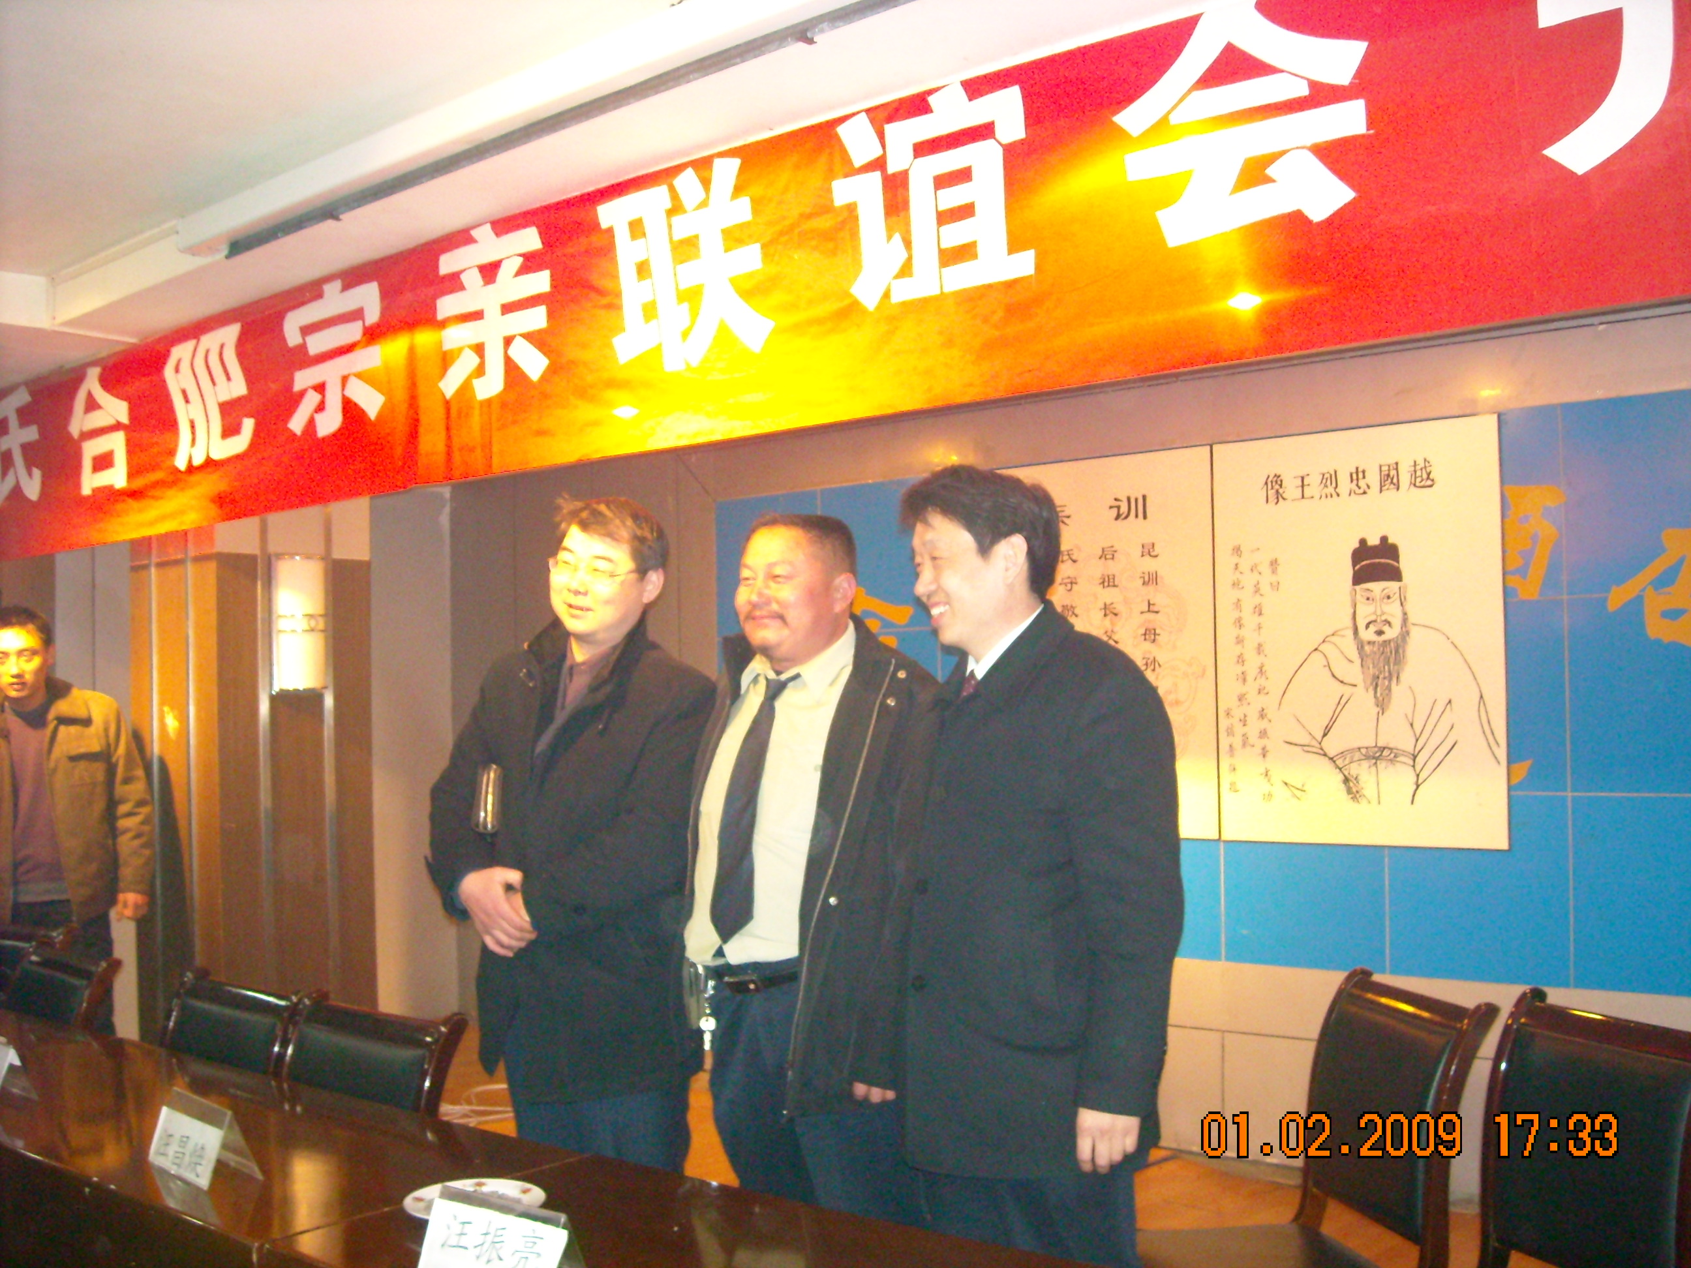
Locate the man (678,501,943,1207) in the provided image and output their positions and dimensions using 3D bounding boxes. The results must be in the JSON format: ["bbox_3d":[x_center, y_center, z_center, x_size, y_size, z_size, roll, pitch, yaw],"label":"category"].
[{"bbox_3d":[-0.042,0.648,2.720,0.550,1.692,0.350,-3,-2,37],"label":"man"}]

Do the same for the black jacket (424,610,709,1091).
[{"bbox_3d":[-0.463,0.383,2.960,0.550,0.820,0.380,-3,-2,38],"label":"black jacket"}]

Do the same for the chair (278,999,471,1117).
[{"bbox_3d":[-0.965,1.092,2.861,0.460,0.860,0.550,-3,-2,39],"label":"chair"}]

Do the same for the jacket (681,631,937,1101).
[{"bbox_3d":[-0.050,0.357,2.730,0.540,0.770,0.340,-3,-2,37],"label":"jacket"}]

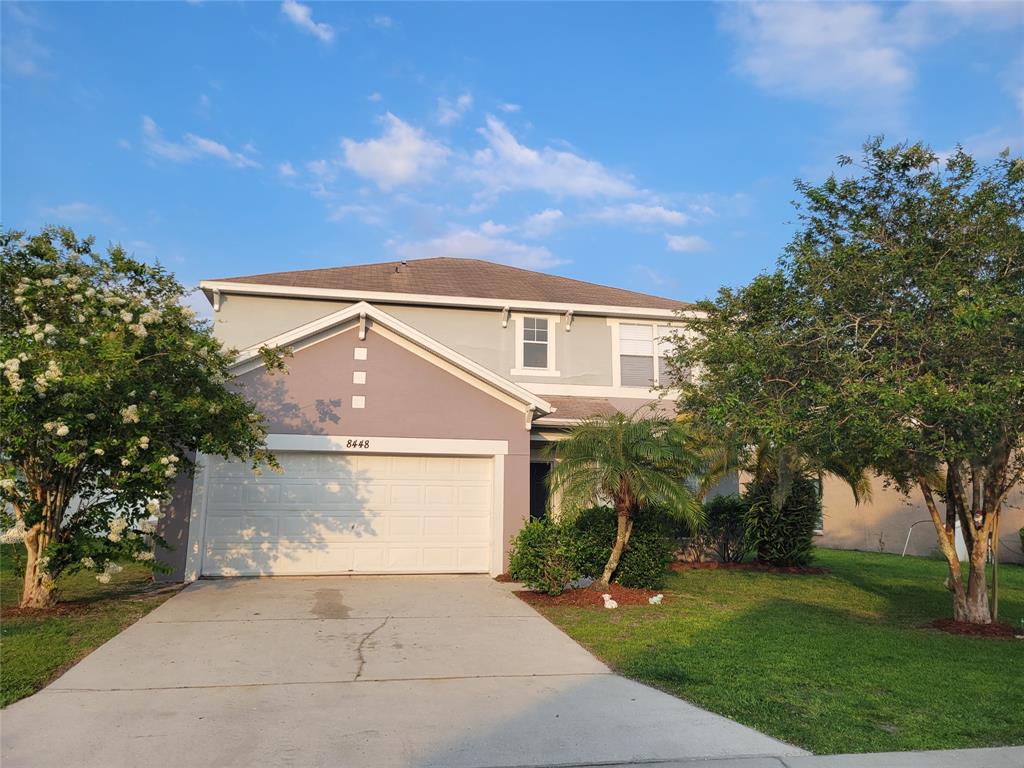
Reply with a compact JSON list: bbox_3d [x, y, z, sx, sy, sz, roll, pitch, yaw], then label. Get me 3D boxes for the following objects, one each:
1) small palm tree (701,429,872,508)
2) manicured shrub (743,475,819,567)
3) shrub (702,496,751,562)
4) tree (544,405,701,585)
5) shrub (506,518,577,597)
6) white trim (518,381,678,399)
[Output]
[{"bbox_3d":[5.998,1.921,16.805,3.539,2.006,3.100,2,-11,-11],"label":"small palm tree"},{"bbox_3d":[5.707,2.889,16.348,1.552,1.926,1.400,2,-11,-11],"label":"manicured shrub"},{"bbox_3d":[4.609,3.113,16.605,1.069,1.443,1.000,2,-11,-11],"label":"shrub"},{"bbox_3d":[1.856,1.822,12.574,2.533,2.883,2.350,2,-11,-11],"label":"tree"},{"bbox_3d":[0.457,2.668,11.922,1.091,1.150,1.050,0,-11,0],"label":"shrub"},{"bbox_3d":[2.128,0.150,17.789,4.178,0.270,0.100,2,-11,-11],"label":"white trim"}]

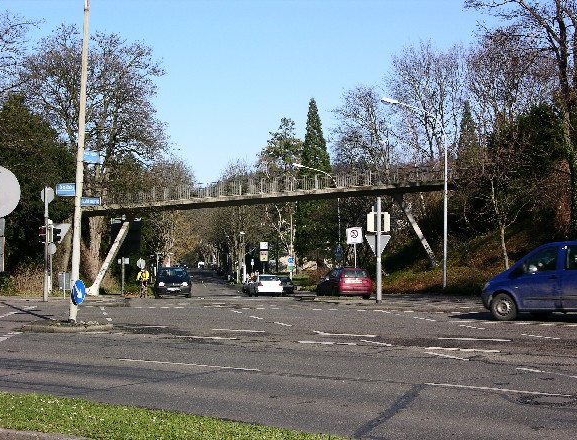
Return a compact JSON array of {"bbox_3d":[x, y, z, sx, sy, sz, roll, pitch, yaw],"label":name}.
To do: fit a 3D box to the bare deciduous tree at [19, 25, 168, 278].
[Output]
[{"bbox_3d":[-14.459,-5.042,88.000,11.000,19.100,10.600,0,-2,0],"label":"bare deciduous tree"}]

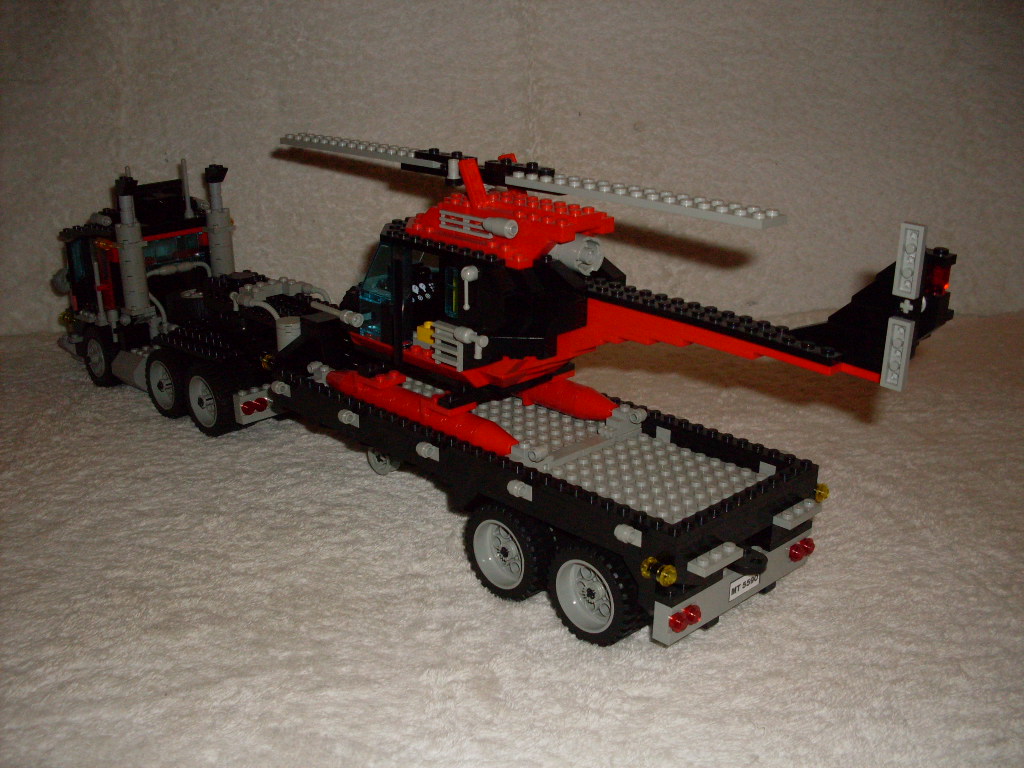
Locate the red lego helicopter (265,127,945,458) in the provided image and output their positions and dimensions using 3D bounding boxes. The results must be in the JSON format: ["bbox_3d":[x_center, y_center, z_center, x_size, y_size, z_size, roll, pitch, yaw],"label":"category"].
[{"bbox_3d":[0.006,-0.035,0.497,0.082,0.127,0.377,-18,26,-42],"label":"red lego helicopter"}]

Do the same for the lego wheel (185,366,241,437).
[{"bbox_3d":[-0.173,0.009,0.649,0.042,0.042,0.016,17,25,40],"label":"lego wheel"}]

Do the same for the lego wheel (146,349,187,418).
[{"bbox_3d":[-0.204,0.000,0.676,0.042,0.042,0.016,17,25,40],"label":"lego wheel"}]

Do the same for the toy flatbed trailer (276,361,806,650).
[{"bbox_3d":[0.004,0.043,0.525,0.106,0.064,0.266,-18,26,-42],"label":"toy flatbed trailer"}]

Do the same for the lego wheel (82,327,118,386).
[{"bbox_3d":[-0.263,-0.018,0.729,0.041,0.041,0.016,17,25,40],"label":"lego wheel"}]

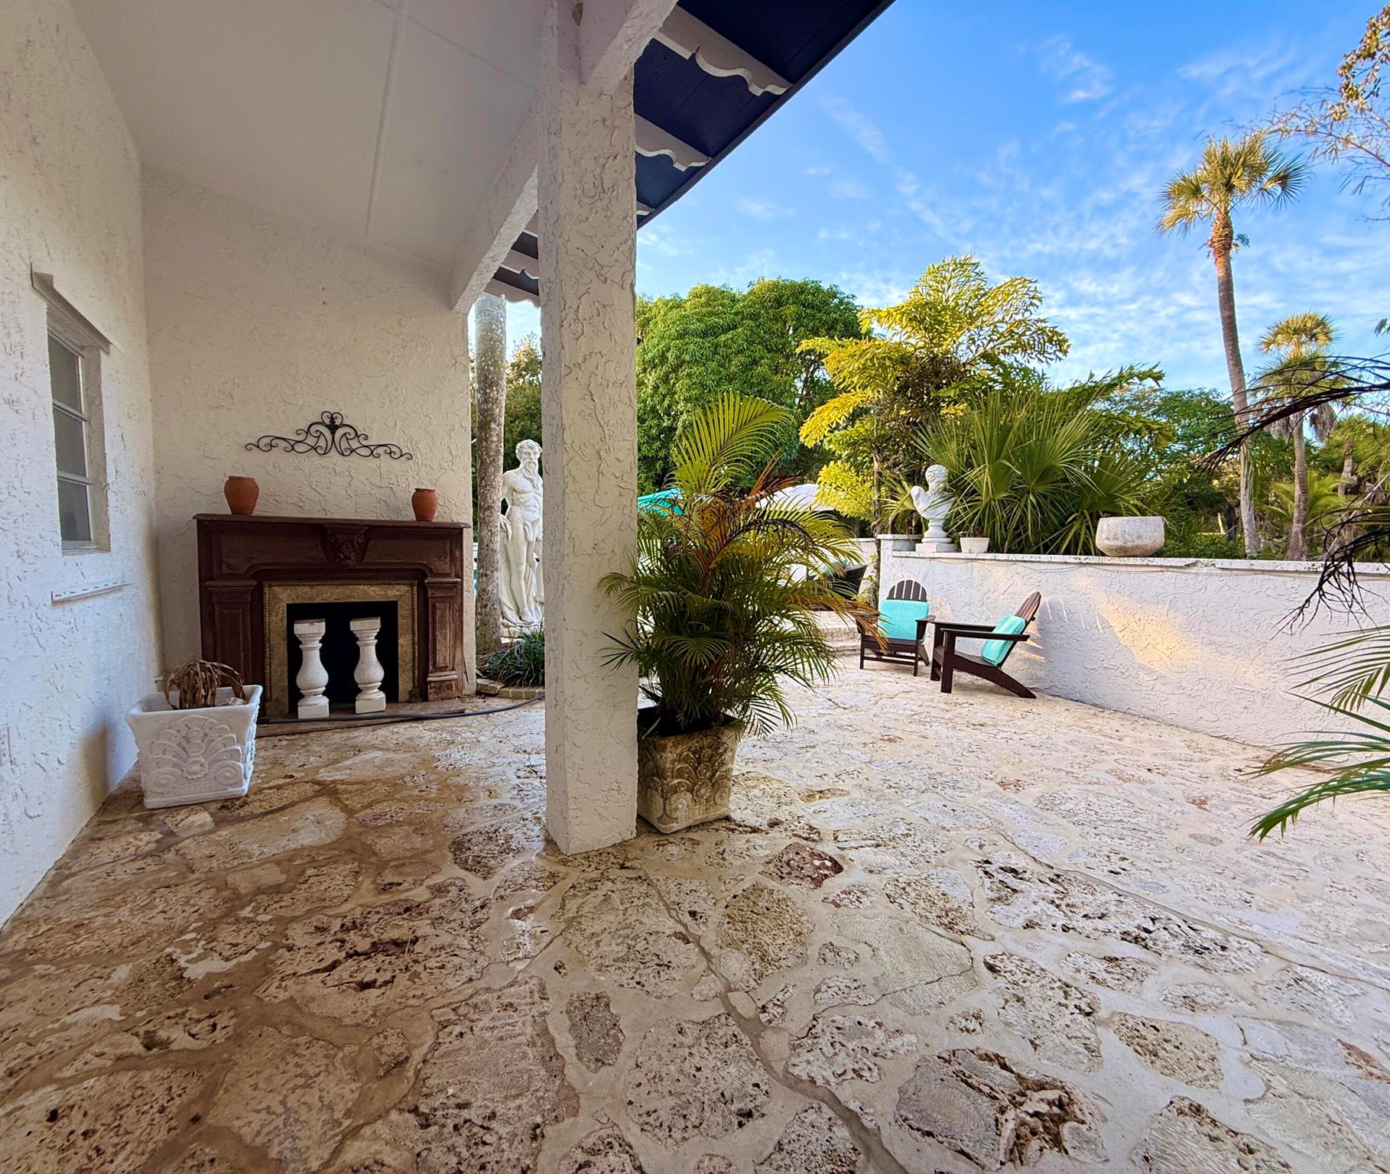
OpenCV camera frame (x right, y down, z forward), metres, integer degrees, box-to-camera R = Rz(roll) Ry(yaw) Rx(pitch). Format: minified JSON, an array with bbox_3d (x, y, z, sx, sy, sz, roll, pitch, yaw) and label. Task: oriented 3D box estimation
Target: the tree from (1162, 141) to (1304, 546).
[{"bbox_3d":[13.614,-6.011,16.000,2.900,10.795,2.900,3,5,41],"label":"tree"}]

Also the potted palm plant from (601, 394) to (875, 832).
[{"bbox_3d":[0.142,0.084,2.860,1.150,1.870,1.080,0,4,0],"label":"potted palm plant"}]

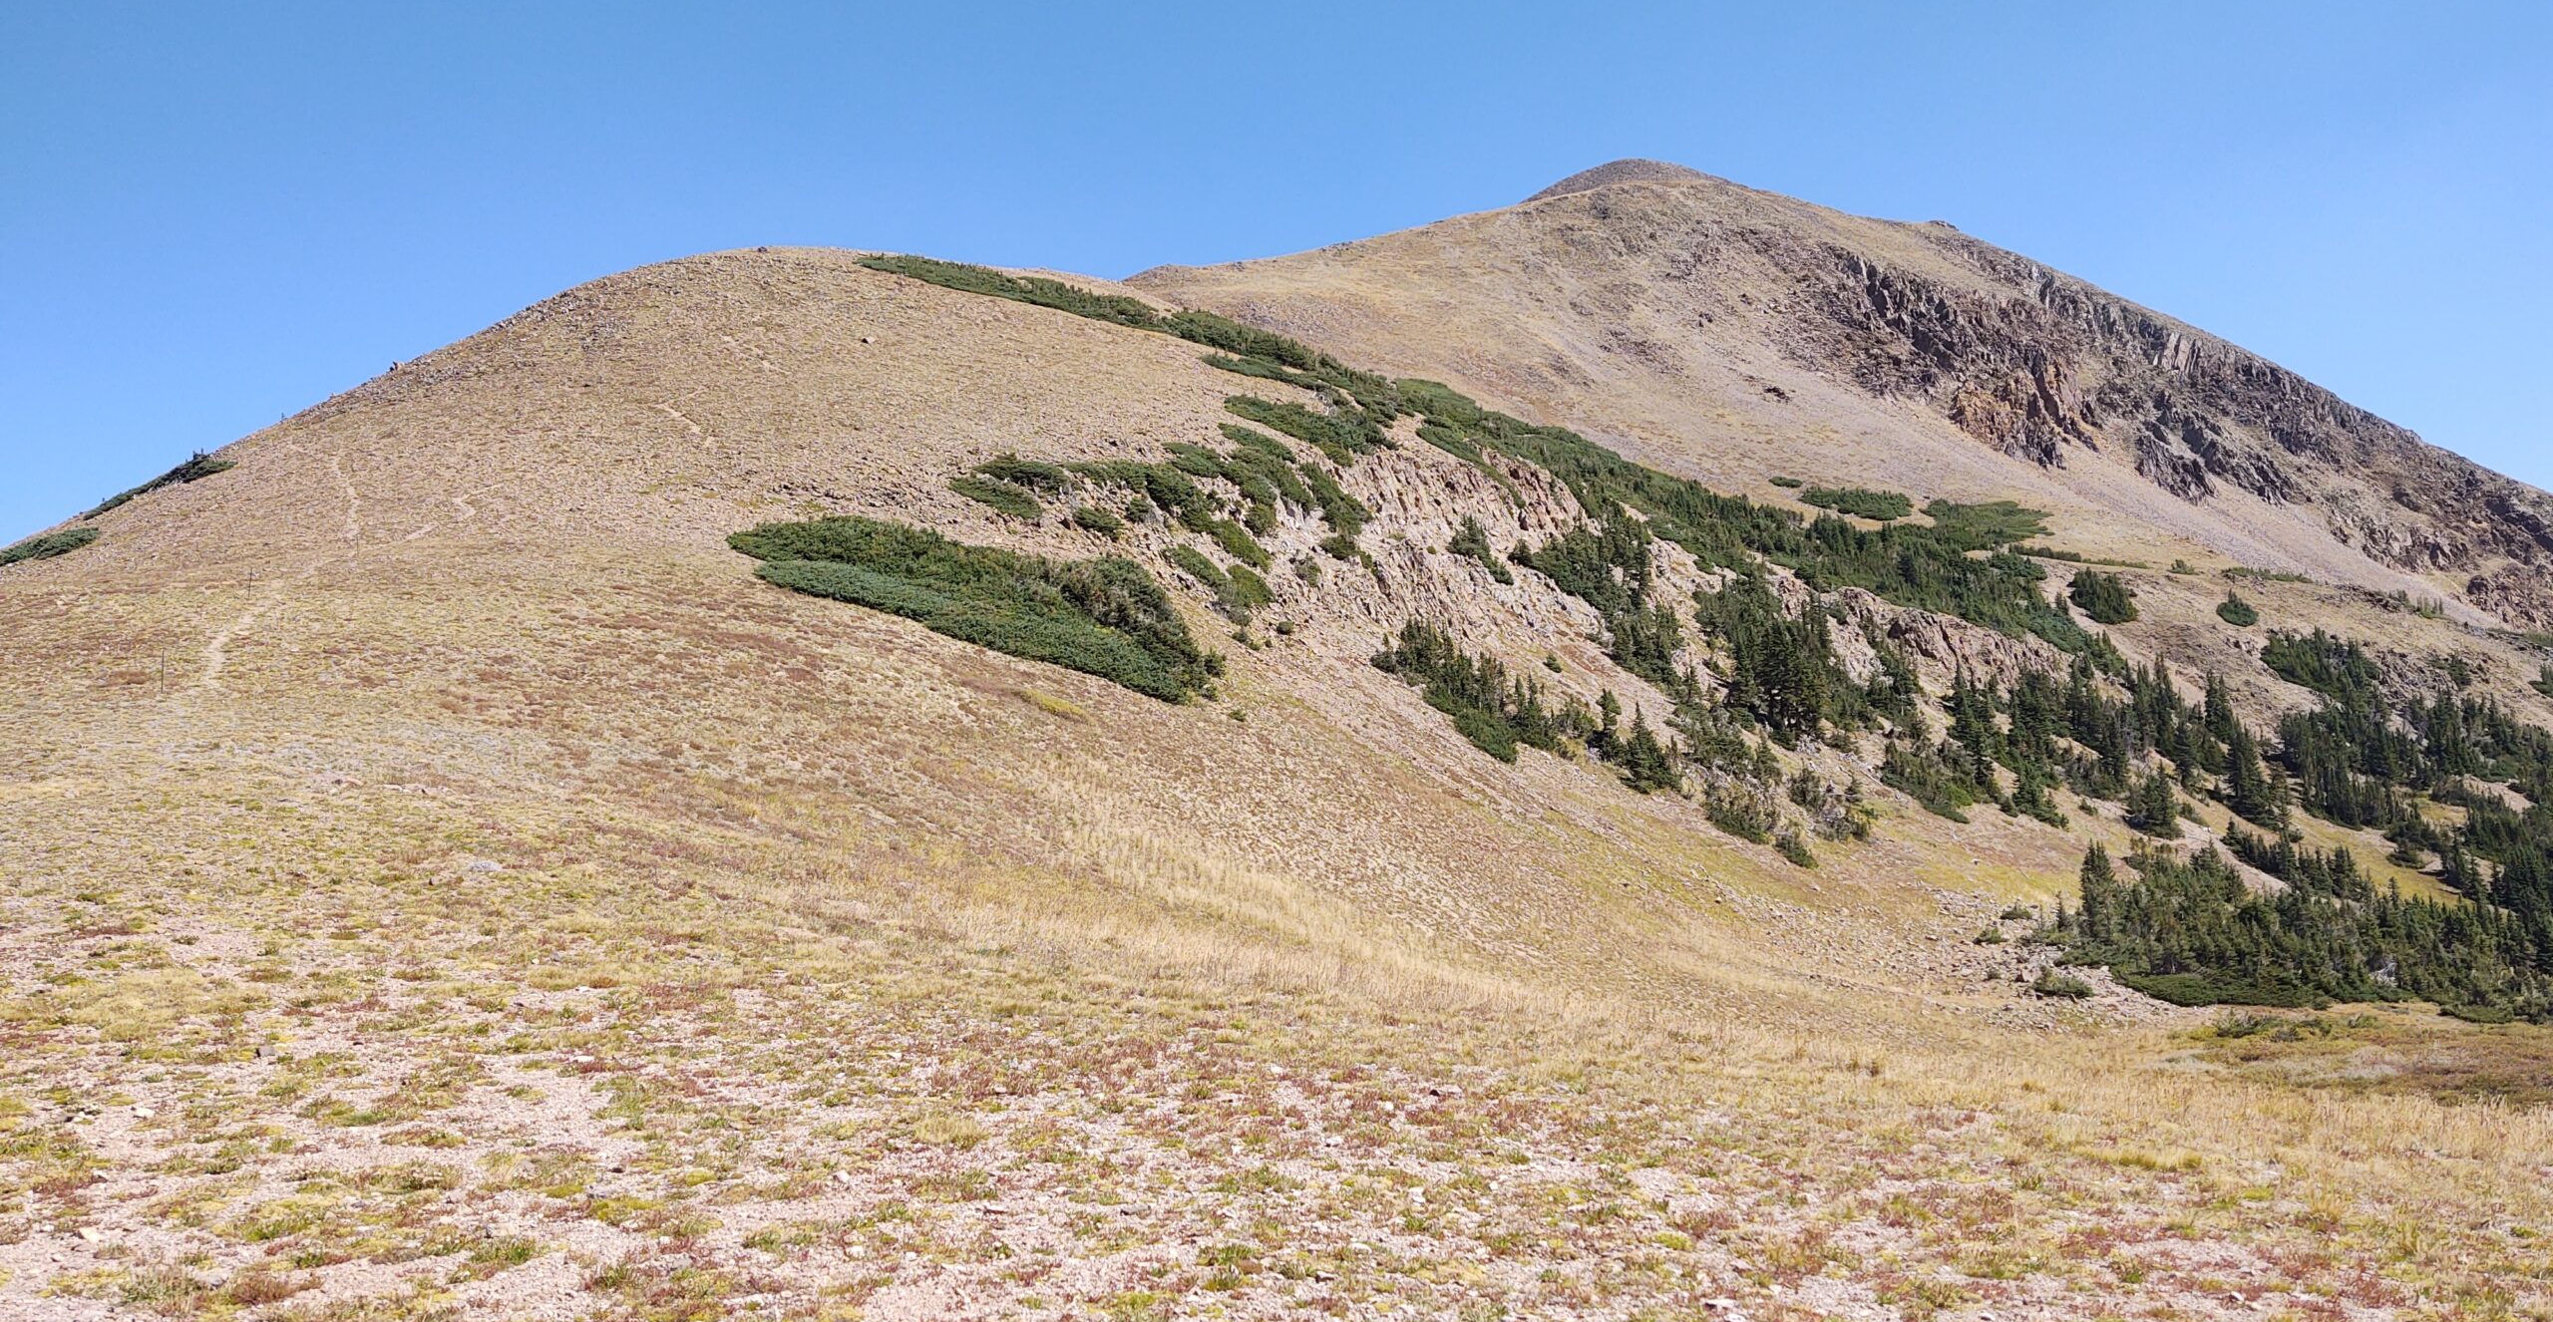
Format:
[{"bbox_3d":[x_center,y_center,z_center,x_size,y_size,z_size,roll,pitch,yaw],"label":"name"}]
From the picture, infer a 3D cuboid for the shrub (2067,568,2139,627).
[{"bbox_3d":[72.654,-5.609,175.000,5.995,4.931,5.695,0,0,23],"label":"shrub"}]

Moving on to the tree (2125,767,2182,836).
[{"bbox_3d":[57.292,9.180,130.000,3.587,4.547,3.408,0,0,24],"label":"tree"}]

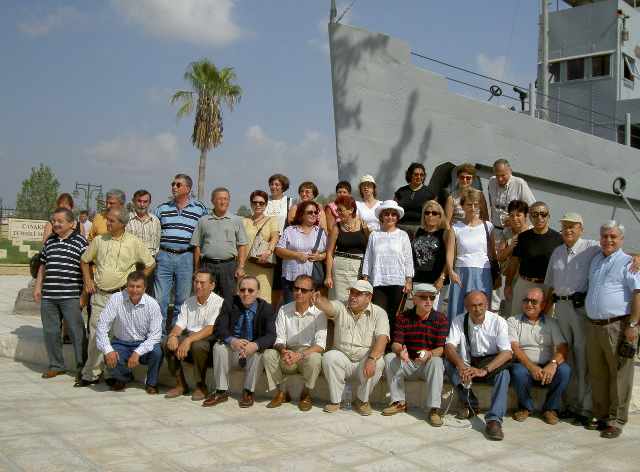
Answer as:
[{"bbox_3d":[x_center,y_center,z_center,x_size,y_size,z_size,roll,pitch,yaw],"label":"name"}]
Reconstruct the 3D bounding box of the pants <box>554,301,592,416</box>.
[{"bbox_3d":[2.151,1.035,6.120,0.380,1.000,0.320,2,1,22],"label":"pants"}]

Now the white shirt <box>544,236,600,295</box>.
[{"bbox_3d":[2.164,0.266,6.203,0.520,0.507,0.300,2,1,21],"label":"white shirt"}]

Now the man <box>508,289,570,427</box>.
[{"bbox_3d":[1.936,1.020,6.386,0.560,1.093,0.780,2,1,12],"label":"man"}]

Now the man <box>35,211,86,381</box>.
[{"bbox_3d":[-2.653,0.570,7.400,0.500,1.700,0.380,1,1,14],"label":"man"}]

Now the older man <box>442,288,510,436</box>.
[{"bbox_3d":[1.298,0.987,5.945,0.550,1.050,0.950,1,1,7],"label":"older man"}]

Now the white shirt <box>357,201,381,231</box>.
[{"bbox_3d":[0.544,-0.103,7.850,0.420,0.580,0.250,1,1,5],"label":"white shirt"}]

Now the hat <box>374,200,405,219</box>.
[{"bbox_3d":[0.675,-0.257,7.000,0.290,0.150,0.310,1,1,3],"label":"hat"}]

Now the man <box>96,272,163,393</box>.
[{"bbox_3d":[-1.843,0.919,6.926,0.580,1.080,0.700,2,1,-3],"label":"man"}]

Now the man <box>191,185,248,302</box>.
[{"bbox_3d":[-1.013,0.360,7.306,0.560,1.690,0.330,1,1,-5],"label":"man"}]

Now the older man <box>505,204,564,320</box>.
[{"bbox_3d":[2.069,0.494,7.009,0.540,1.678,0.340,2,1,14],"label":"older man"}]

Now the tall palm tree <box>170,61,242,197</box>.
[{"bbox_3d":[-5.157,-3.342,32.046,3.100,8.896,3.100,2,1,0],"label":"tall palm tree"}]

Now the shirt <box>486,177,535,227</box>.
[{"bbox_3d":[1.885,-0.325,7.100,0.500,0.540,0.320,1,1,16],"label":"shirt"}]

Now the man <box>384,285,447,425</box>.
[{"bbox_3d":[0.828,0.956,6.185,0.550,1.090,0.820,1,1,6],"label":"man"}]

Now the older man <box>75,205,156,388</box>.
[{"bbox_3d":[-2.009,0.579,7.050,0.700,1.720,0.430,1,1,6],"label":"older man"}]

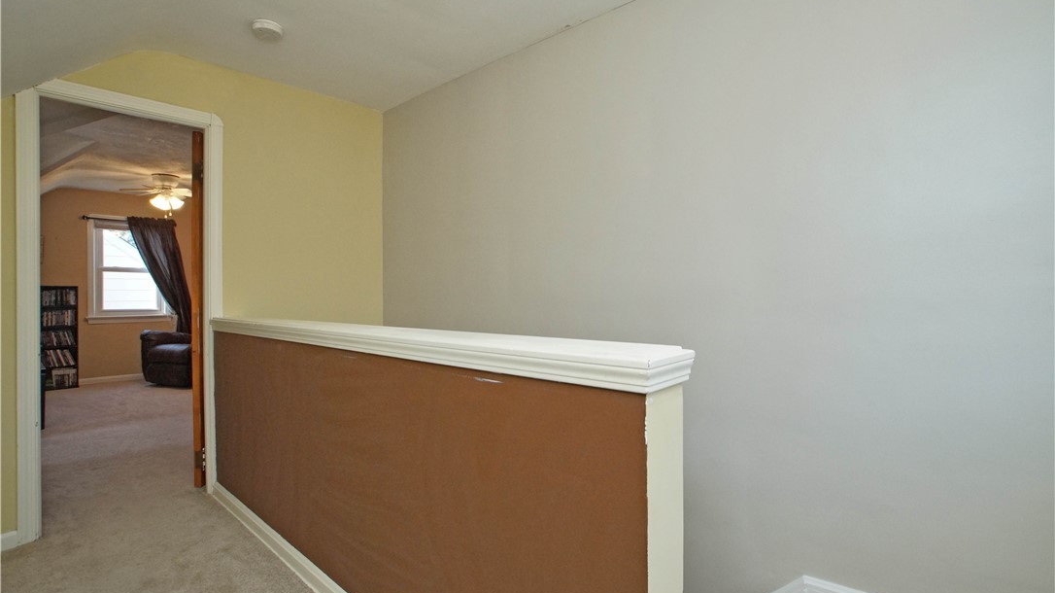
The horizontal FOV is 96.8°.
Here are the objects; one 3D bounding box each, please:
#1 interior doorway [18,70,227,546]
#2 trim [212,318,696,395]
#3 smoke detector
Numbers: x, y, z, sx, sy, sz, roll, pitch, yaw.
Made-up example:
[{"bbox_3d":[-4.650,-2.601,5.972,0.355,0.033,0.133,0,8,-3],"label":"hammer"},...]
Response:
[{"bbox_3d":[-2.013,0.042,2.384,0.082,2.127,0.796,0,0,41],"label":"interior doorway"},{"bbox_3d":[-0.700,0.151,1.801,2.647,0.073,0.209,0,0,41],"label":"trim"},{"bbox_3d":[-1.295,-1.324,2.339,0.131,0.040,0.131,0,0,41],"label":"smoke detector"}]

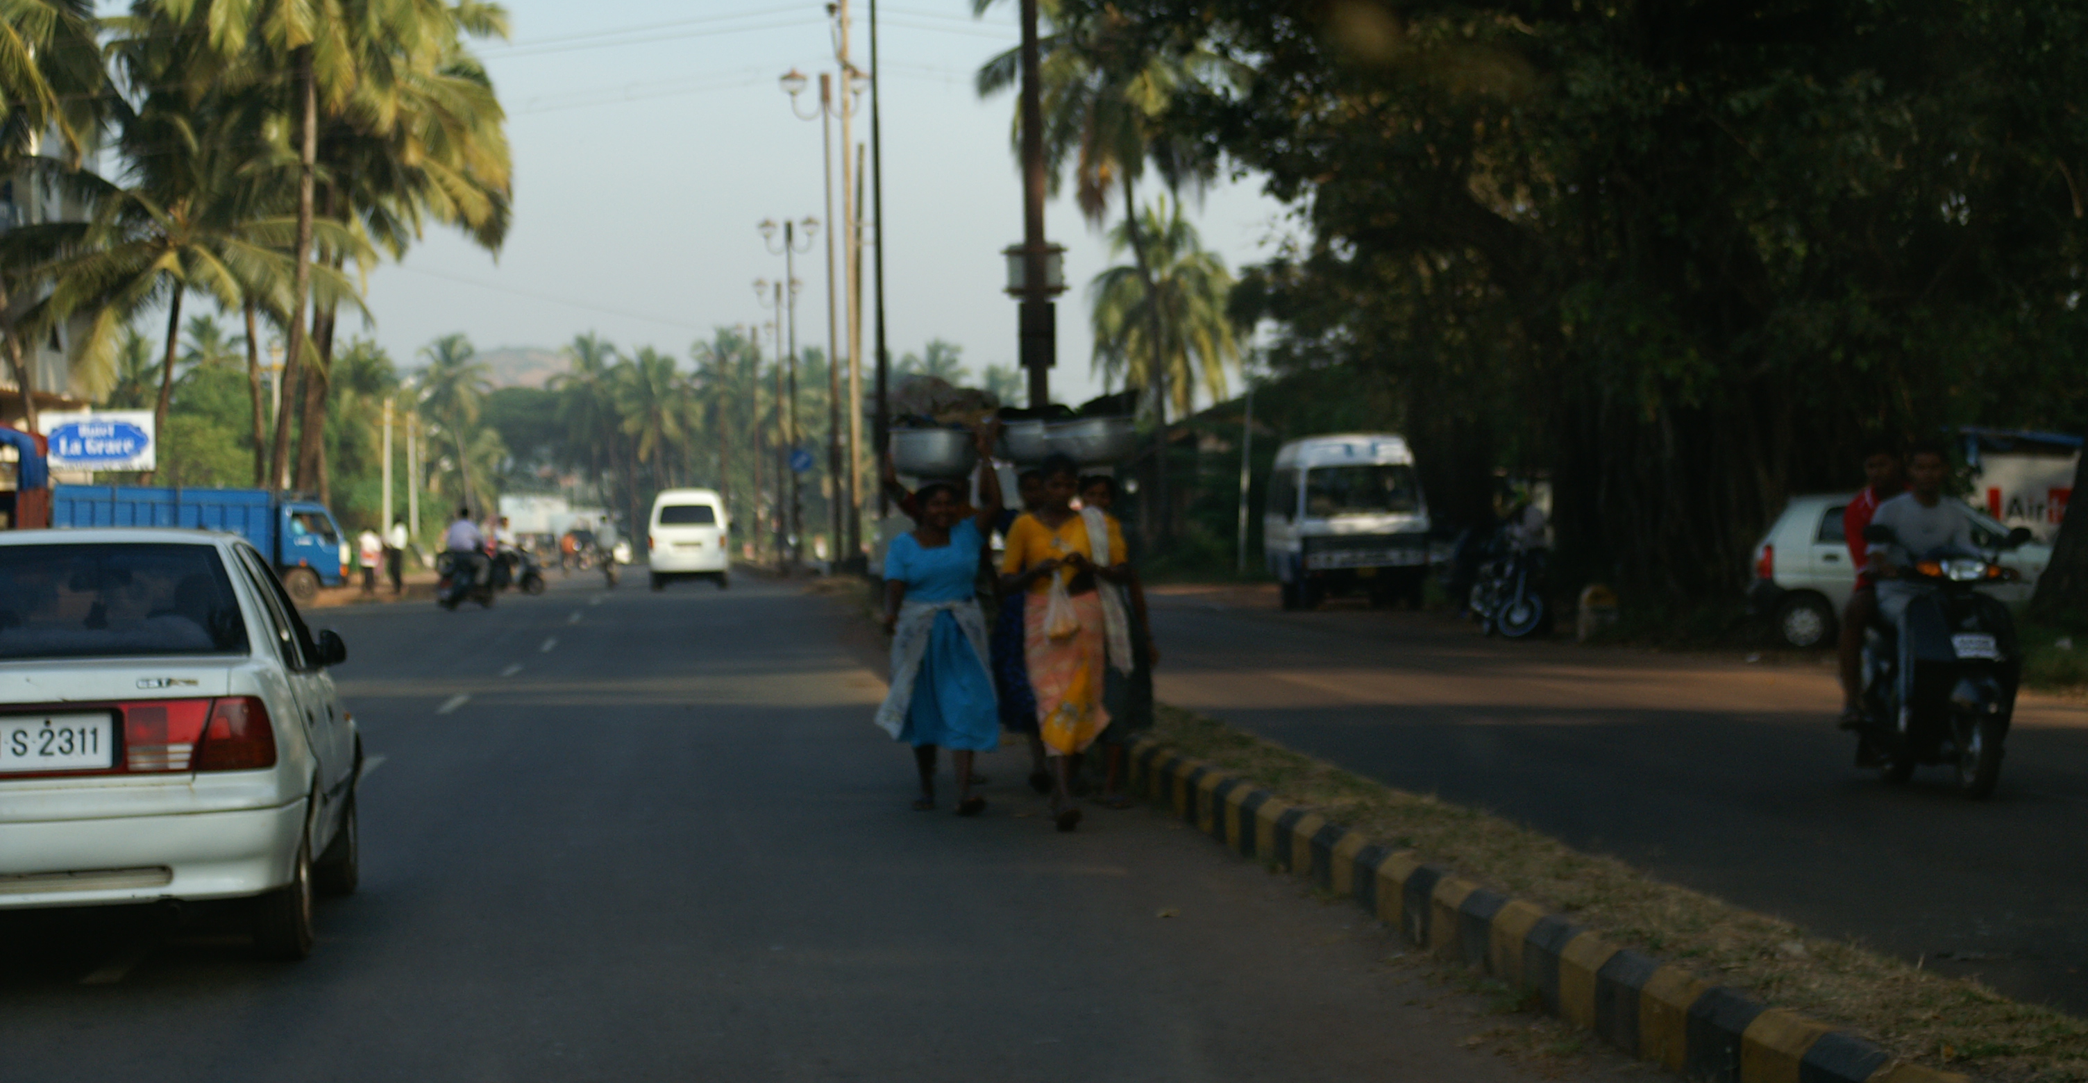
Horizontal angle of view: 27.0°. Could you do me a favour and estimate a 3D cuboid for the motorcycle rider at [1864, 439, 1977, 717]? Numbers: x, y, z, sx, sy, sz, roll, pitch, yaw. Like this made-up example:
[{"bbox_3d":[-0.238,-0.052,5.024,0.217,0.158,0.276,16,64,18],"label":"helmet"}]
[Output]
[{"bbox_3d":[4.015,0.168,19.900,0.530,1.270,0.740,-1,0,-6],"label":"motorcycle rider"}]

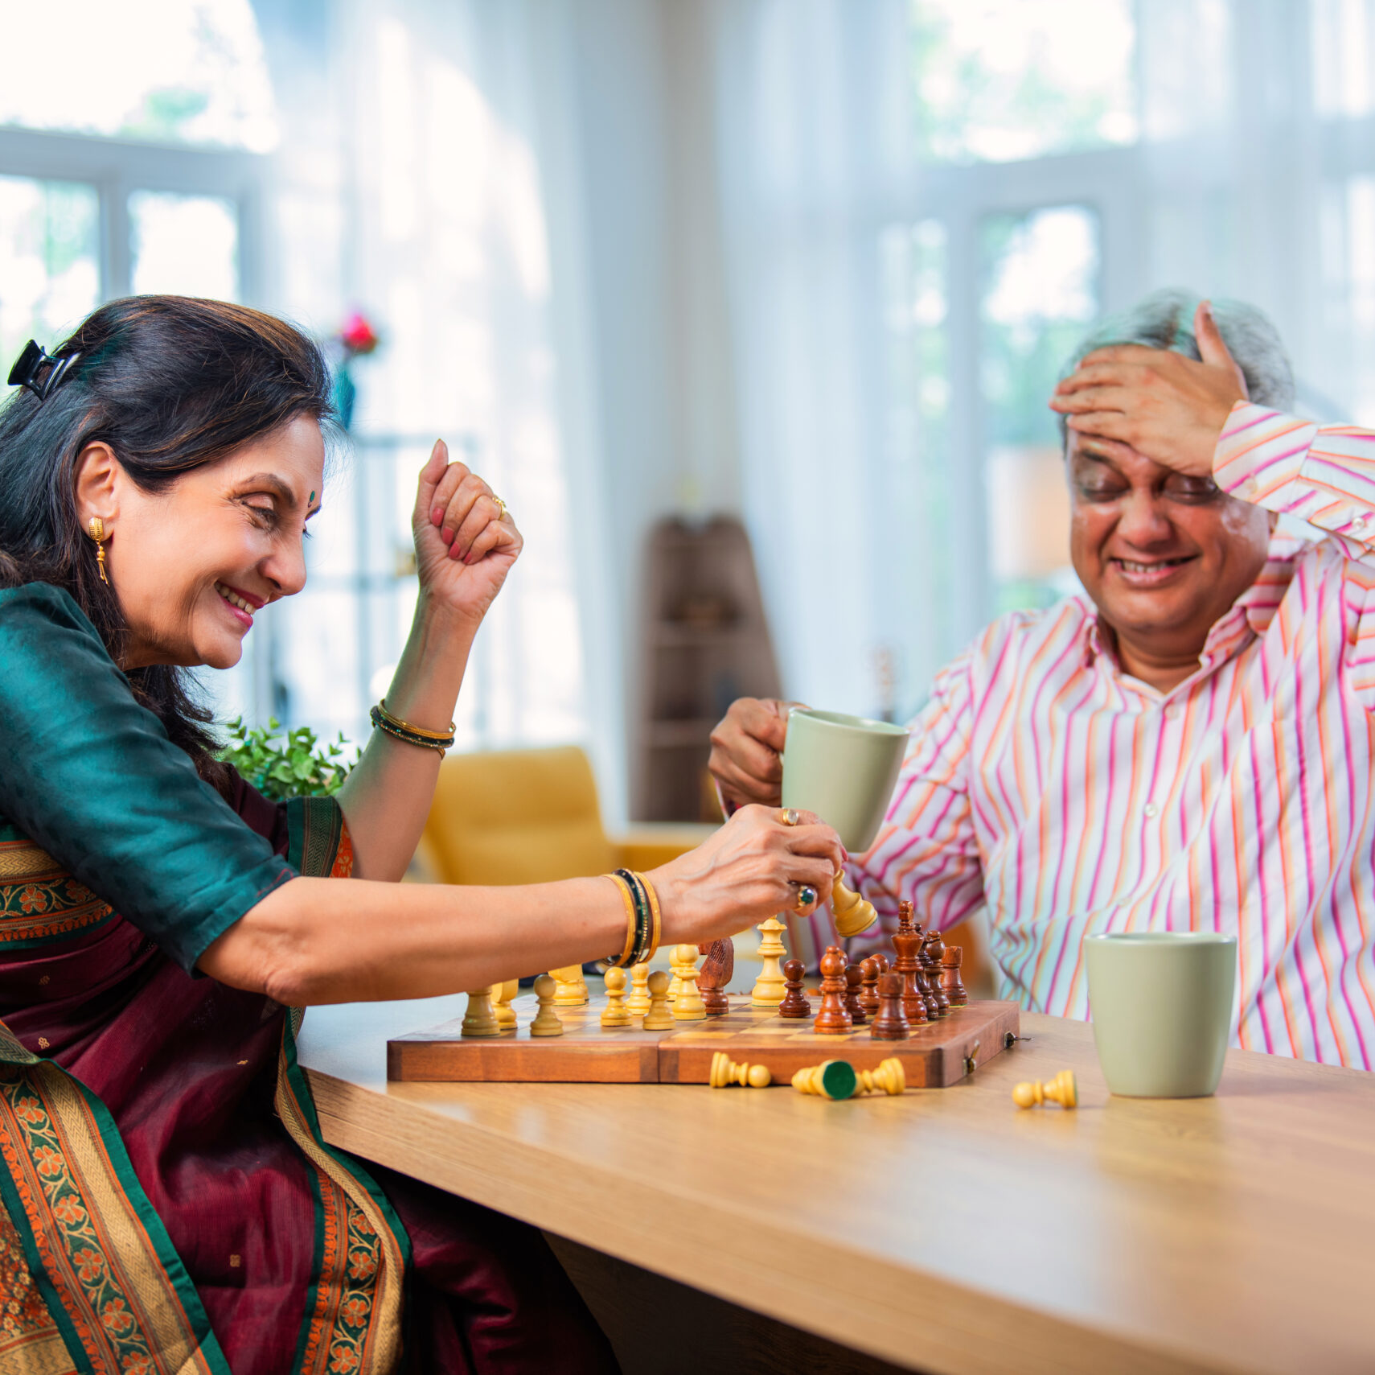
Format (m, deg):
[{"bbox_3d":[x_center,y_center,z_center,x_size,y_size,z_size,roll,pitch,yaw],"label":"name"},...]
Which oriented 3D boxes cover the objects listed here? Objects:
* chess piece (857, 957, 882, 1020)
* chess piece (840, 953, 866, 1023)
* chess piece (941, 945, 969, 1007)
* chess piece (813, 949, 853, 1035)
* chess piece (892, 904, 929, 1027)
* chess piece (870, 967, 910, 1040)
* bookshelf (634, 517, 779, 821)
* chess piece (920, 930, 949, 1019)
[{"bbox_3d":[0.121,0.198,2.664,0.021,0.038,0.021,0,0,13],"label":"chess piece"},{"bbox_3d":[0.107,0.199,2.586,0.021,0.038,0.021,0,0,13],"label":"chess piece"},{"bbox_3d":[0.180,0.197,2.732,0.024,0.041,0.024,0,0,13],"label":"chess piece"},{"bbox_3d":[0.092,0.191,2.519,0.024,0.055,0.024,0,0,13],"label":"chess piece"},{"bbox_3d":[0.143,0.178,2.586,0.025,0.078,0.025,0,0,13],"label":"chess piece"},{"bbox_3d":[0.126,0.197,2.478,0.024,0.042,0.024,0,0,13],"label":"chess piece"},{"bbox_3d":[0.085,0.275,10.400,0.520,1.440,0.350,0,0,3],"label":"bookshelf"},{"bbox_3d":[0.164,0.190,2.647,0.023,0.056,0.023,0,0,13],"label":"chess piece"}]

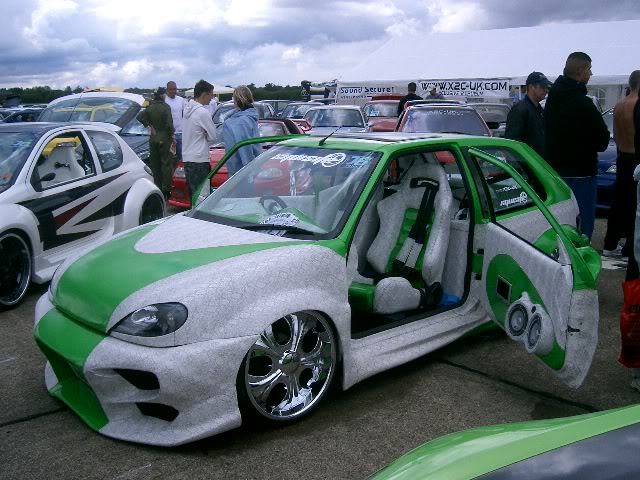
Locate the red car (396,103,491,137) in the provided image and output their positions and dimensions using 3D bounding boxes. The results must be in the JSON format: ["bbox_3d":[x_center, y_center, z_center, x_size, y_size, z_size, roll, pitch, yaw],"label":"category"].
[{"bbox_3d":[2.111,-1.584,12.228,1.640,1.390,3.800,1,11,4],"label":"red car"}]

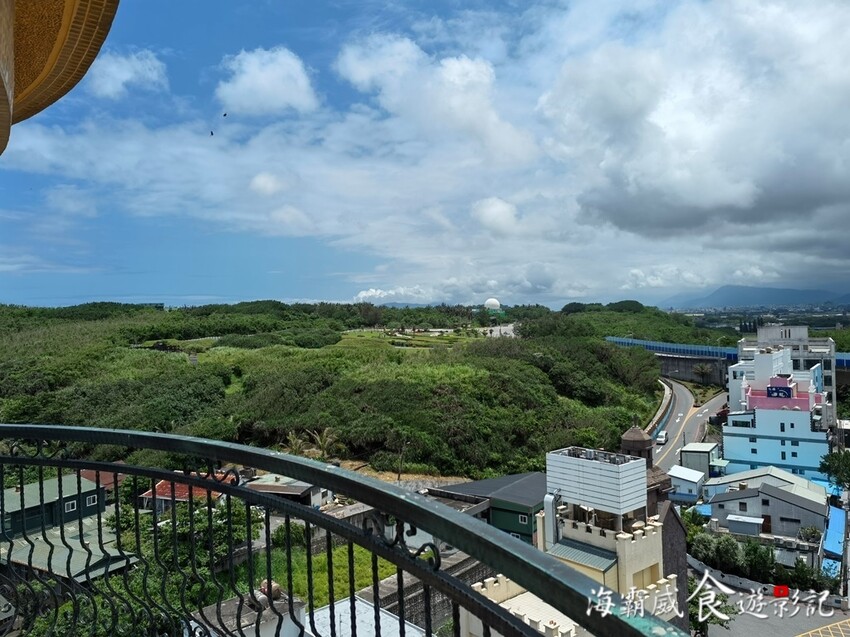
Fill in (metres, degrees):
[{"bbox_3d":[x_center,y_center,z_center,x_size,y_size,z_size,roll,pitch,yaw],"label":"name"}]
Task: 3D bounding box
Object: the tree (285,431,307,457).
[{"bbox_3d":[-23.251,22.622,119.000,4.100,4.700,4.000,0,1,0],"label":"tree"}]

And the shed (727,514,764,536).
[{"bbox_3d":[37.137,23.985,76.800,3.750,1.700,1.650,0,1,30],"label":"shed"}]

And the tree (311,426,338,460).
[{"bbox_3d":[-17.892,22.254,118.000,5.000,5.600,4.800,0,1,0],"label":"tree"}]

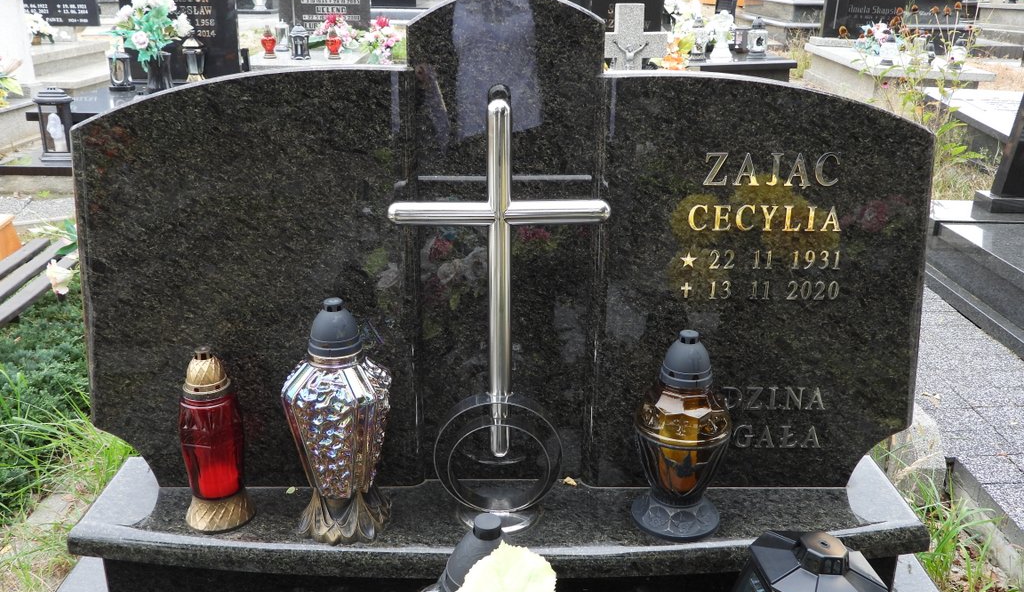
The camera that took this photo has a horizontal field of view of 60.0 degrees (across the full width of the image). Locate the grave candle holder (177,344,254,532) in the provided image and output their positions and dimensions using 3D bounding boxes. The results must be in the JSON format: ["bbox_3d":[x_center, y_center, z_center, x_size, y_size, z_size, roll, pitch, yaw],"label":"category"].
[{"bbox_3d":[-0.512,0.236,1.507,0.120,0.320,0.120,0,19,0],"label":"grave candle holder"}]

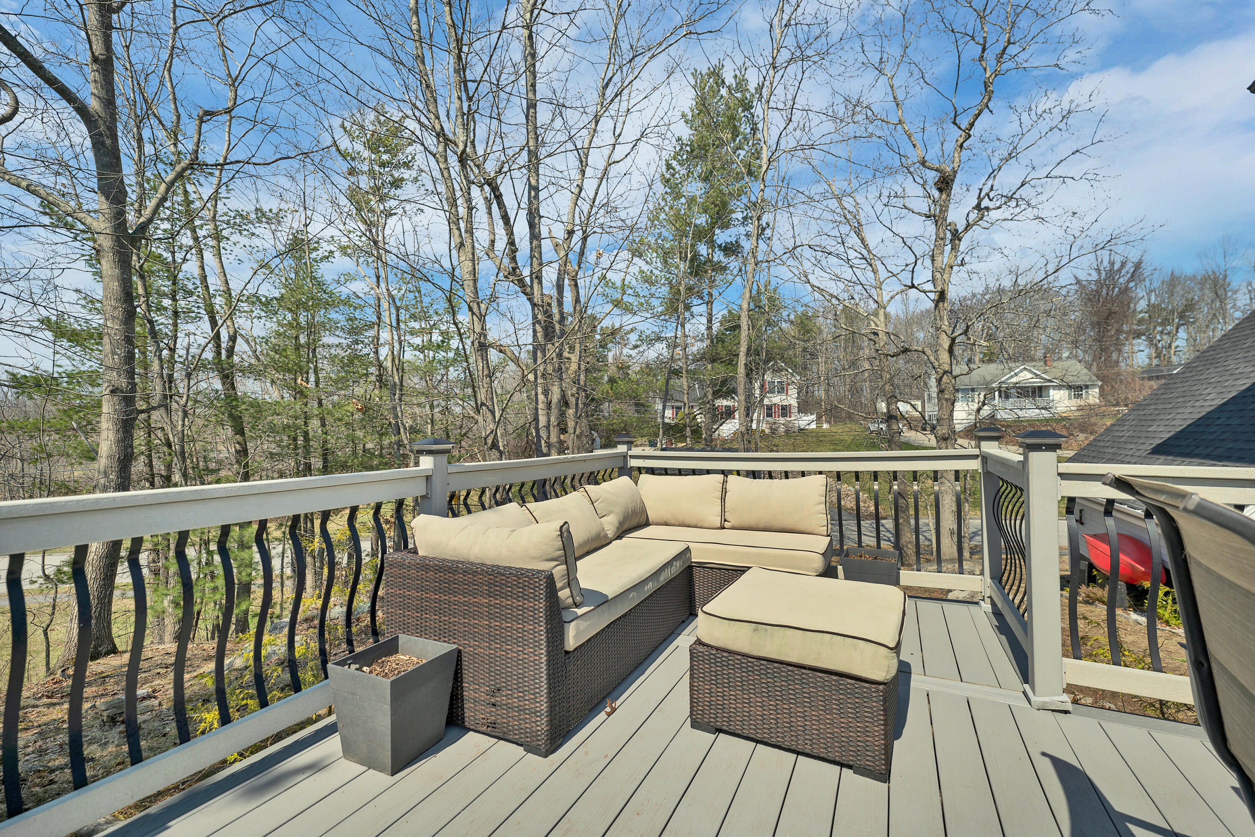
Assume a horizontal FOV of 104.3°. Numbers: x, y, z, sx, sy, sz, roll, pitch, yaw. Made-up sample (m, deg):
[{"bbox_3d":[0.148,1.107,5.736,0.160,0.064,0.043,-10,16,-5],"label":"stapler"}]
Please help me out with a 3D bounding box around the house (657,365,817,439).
[{"bbox_3d":[11.731,-2.104,60.339,16.400,8.800,10.000,-1,-1,5],"label":"house"}]

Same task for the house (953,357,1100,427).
[{"bbox_3d":[44.275,-2.772,57.040,14.000,7.800,10.400,-1,-2,19],"label":"house"}]

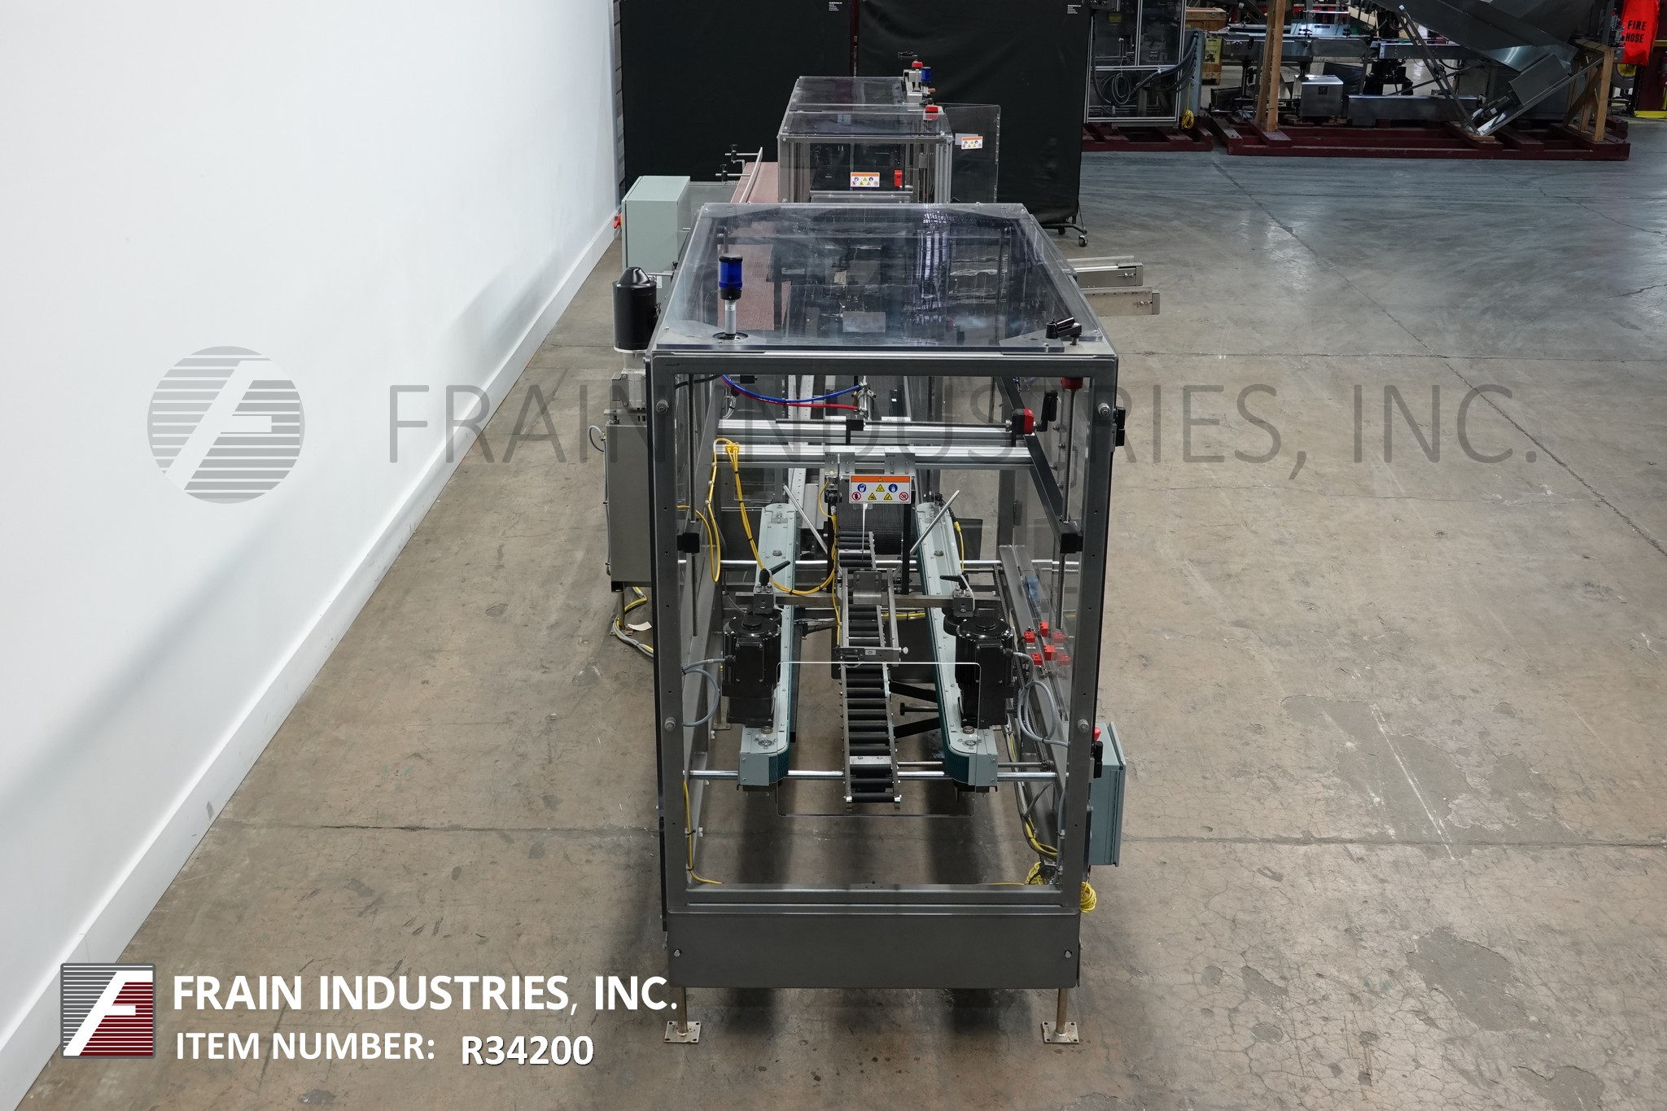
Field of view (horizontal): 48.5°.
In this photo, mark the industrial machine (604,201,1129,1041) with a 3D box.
[{"bbox_3d":[0.107,-0.003,6.031,1.410,2.151,2.300,0,20,-1],"label":"industrial machine"}]

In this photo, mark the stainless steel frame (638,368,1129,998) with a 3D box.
[{"bbox_3d":[0.115,0.068,5.737,1.180,1.840,1.700,0,20,-1],"label":"stainless steel frame"}]

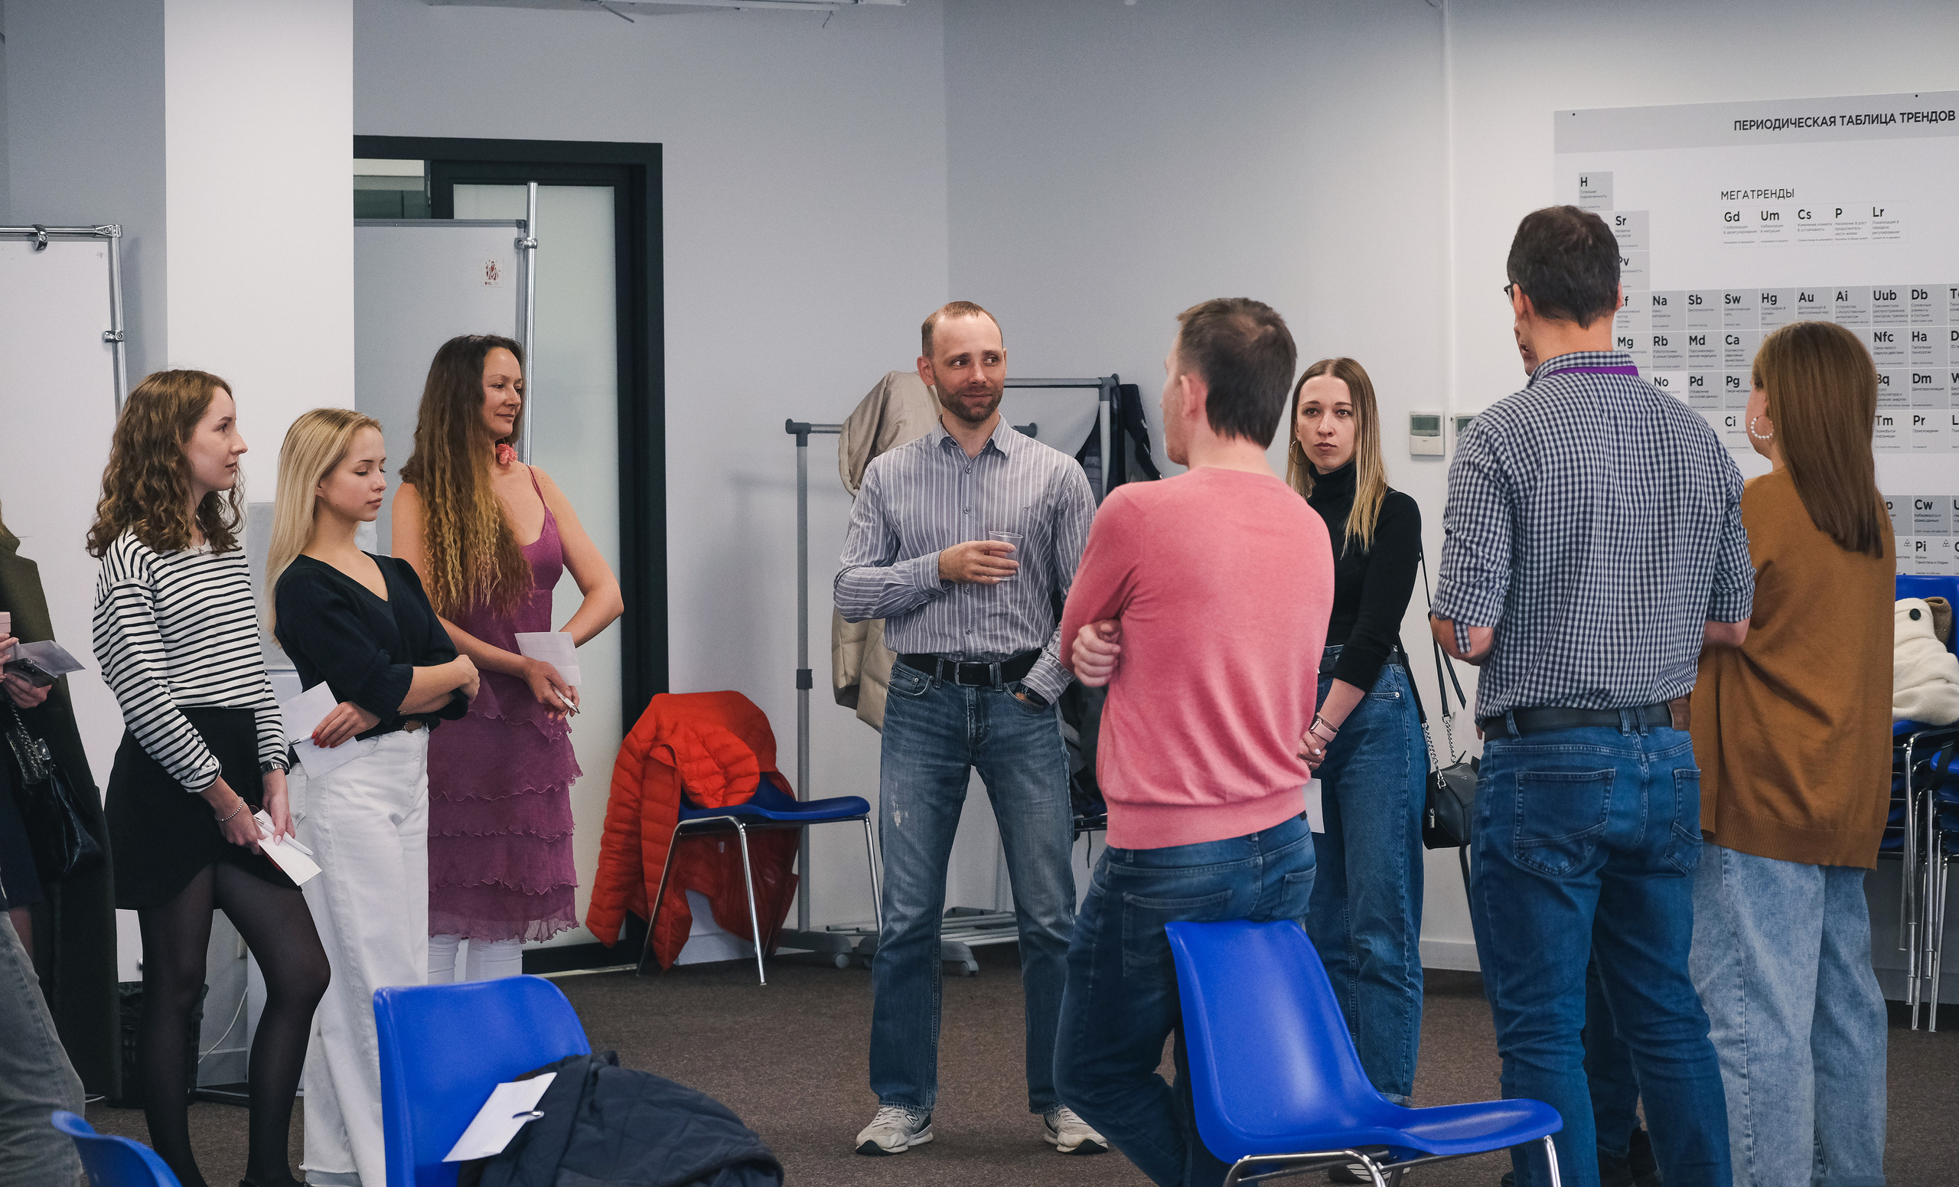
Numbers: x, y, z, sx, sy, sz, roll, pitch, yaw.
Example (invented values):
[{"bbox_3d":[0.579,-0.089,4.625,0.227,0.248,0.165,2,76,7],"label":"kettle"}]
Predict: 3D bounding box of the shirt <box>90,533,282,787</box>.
[{"bbox_3d":[-1.520,0.129,10.988,0.310,0.500,0.400,1,2,34],"label":"shirt"}]

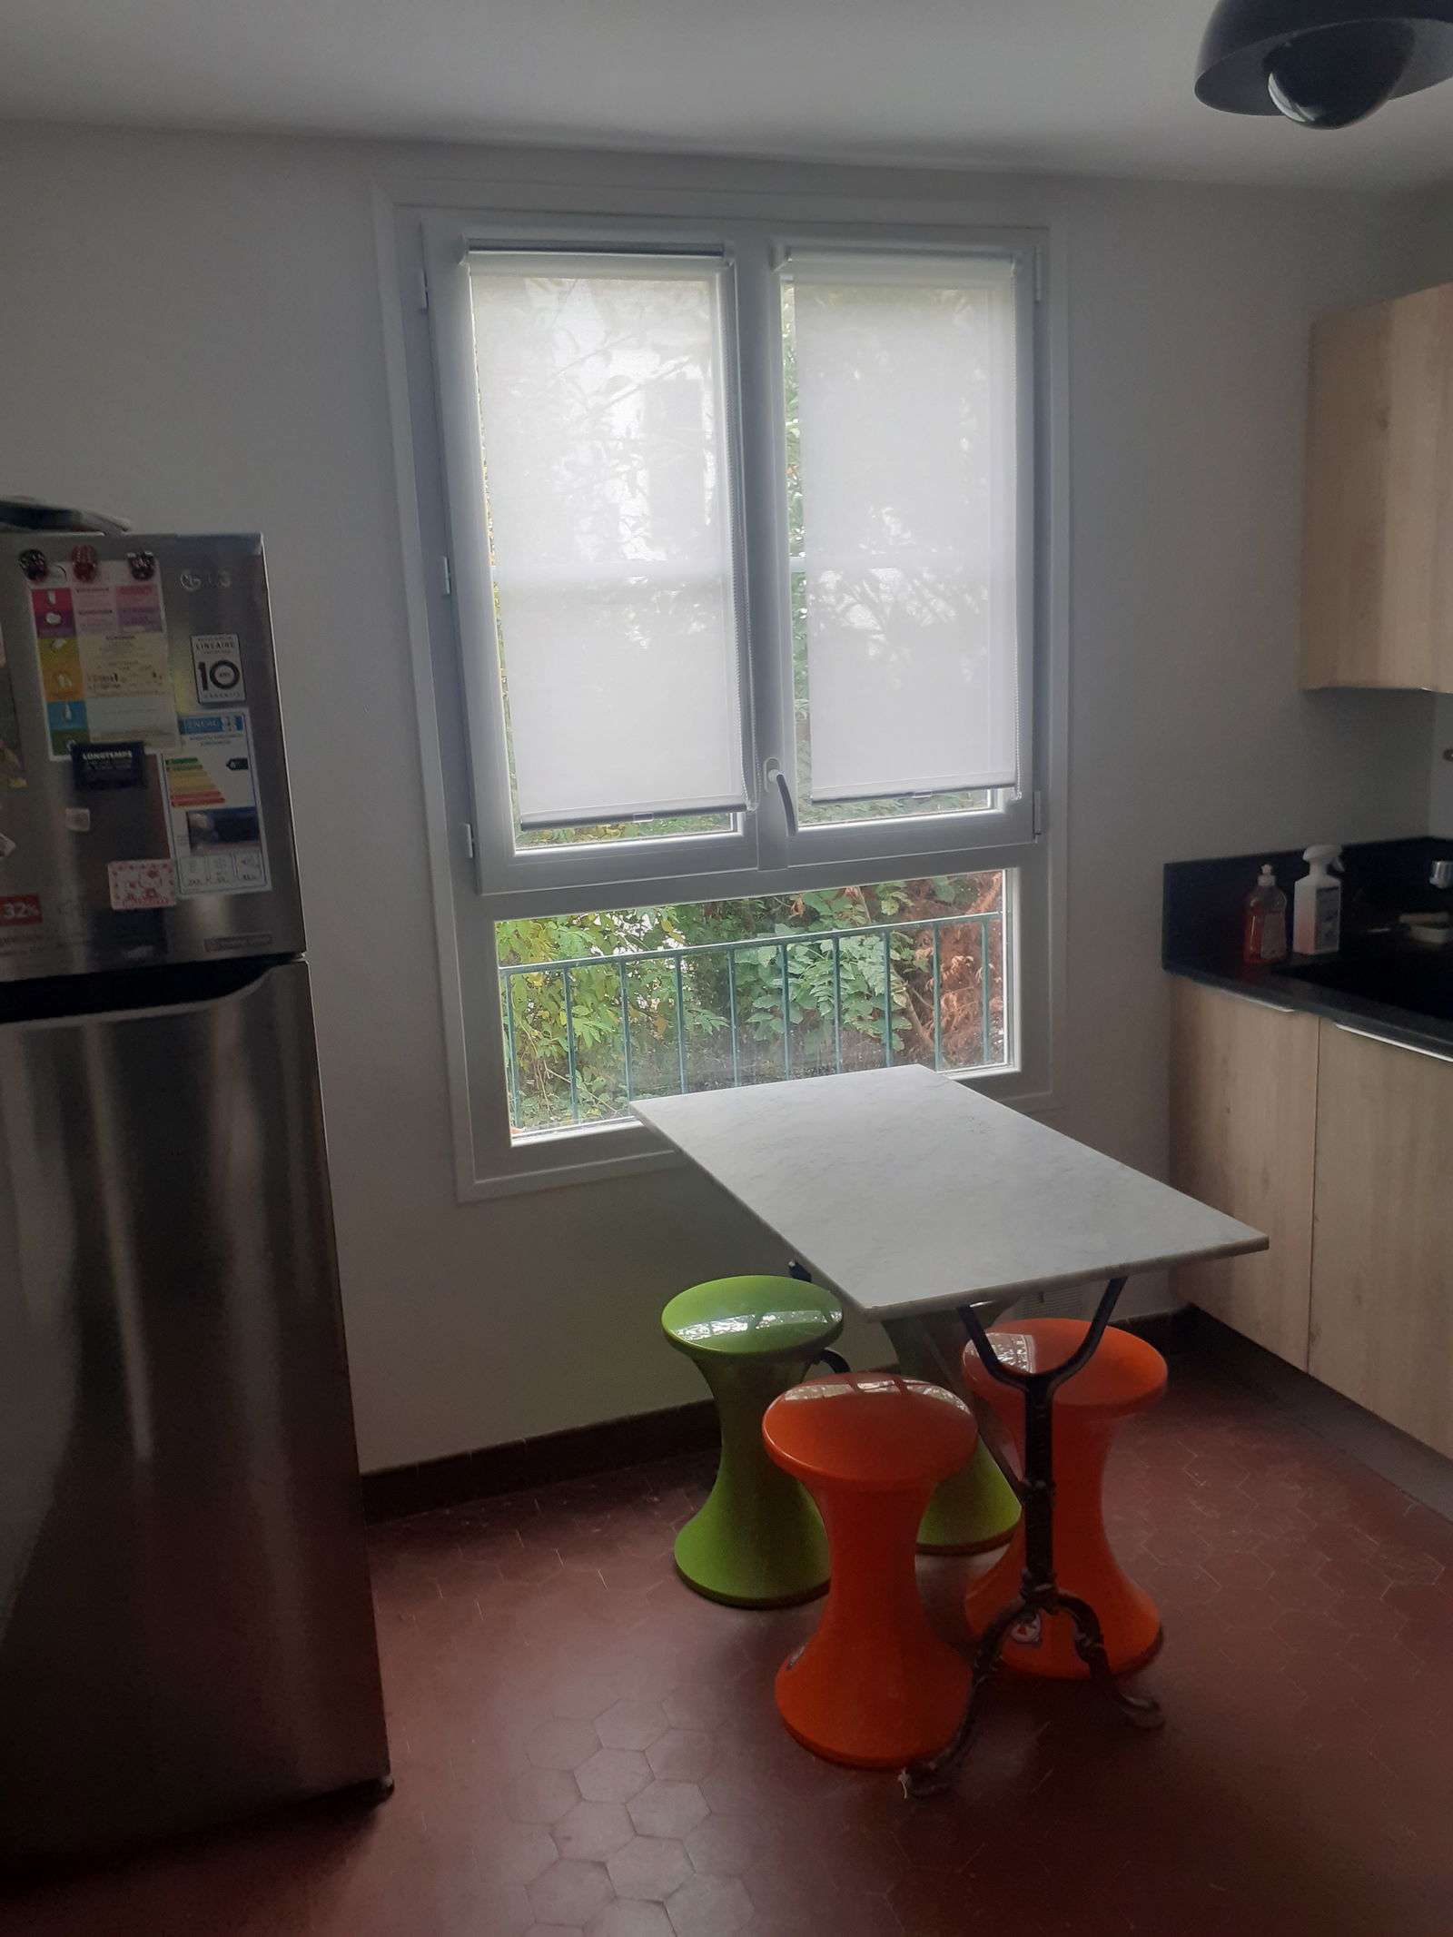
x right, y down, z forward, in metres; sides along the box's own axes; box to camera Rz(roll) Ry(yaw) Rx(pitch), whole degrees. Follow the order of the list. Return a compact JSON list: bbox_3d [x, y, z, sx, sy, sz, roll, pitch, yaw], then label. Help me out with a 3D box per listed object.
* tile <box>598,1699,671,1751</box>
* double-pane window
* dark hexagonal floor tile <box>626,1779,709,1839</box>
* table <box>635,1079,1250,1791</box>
[{"bbox_3d":[-0.138,1.118,2.226,0.119,0.010,0.103,0,12,11],"label":"tile"},{"bbox_3d":[0.073,-0.475,2.732,1.157,1.634,0.090,-6,12,-16],"label":"double-pane window"},{"bbox_3d":[-0.080,1.149,2.059,0.119,0.010,0.103,0,12,11],"label":"dark hexagonal floor tile"},{"bbox_3d":[0.285,0.668,2.413,0.556,0.754,0.990,-7,12,-19],"label":"table"}]

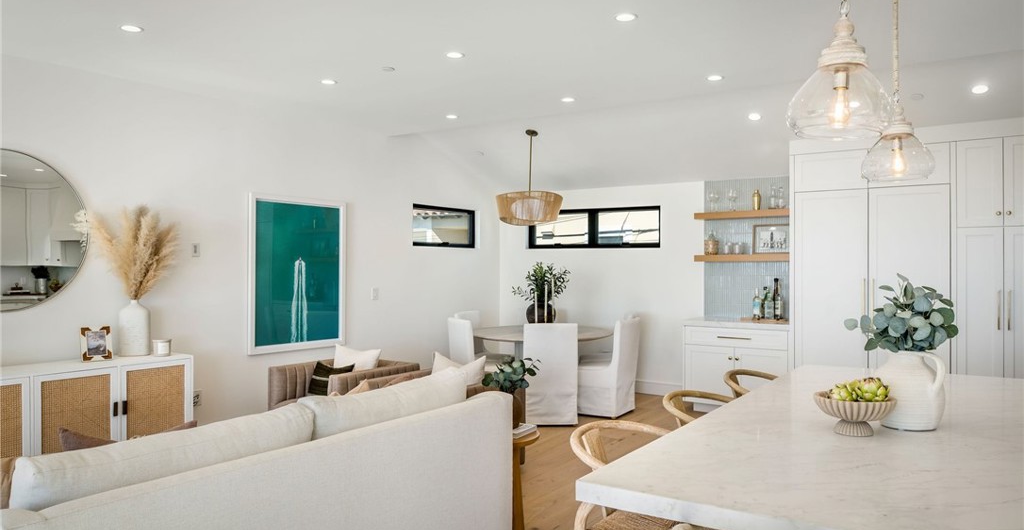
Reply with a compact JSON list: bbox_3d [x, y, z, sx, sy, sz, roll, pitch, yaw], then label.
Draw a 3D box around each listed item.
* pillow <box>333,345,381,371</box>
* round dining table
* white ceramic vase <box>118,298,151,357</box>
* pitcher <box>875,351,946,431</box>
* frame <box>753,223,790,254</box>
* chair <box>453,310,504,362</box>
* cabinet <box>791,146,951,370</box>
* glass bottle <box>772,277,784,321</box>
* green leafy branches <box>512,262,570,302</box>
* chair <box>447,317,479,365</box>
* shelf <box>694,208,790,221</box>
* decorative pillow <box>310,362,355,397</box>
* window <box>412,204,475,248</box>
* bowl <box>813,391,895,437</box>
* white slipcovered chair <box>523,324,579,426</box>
[{"bbox_3d":[-1.294,0.859,5.561,0.520,0.450,0.160,0,-18,34],"label":"pillow"},{"bbox_3d":[0.286,1.105,7.318,1.540,0.770,1.540,0,-1,0],"label":"round dining table"},{"bbox_3d":[-2.747,0.454,4.969,0.195,0.405,0.195,0,-1,34],"label":"white ceramic vase"},{"bbox_3d":[1.323,0.411,2.253,0.205,0.250,0.225,1,-1,-30],"label":"pitcher"},{"bbox_3d":[2.695,-0.262,7.025,0.405,0.305,0.030,0,-8,34],"label":"frame"},{"bbox_3d":[-0.236,1.012,7.657,0.620,0.940,0.500,0,0,34],"label":"chair"},{"bbox_3d":[3.319,0.226,6.306,1.250,2.530,0.630,0,-1,34],"label":"cabinet"},{"bbox_3d":[2.717,0.348,6.970,0.090,0.420,0.090,0,-1,34],"label":"glass bottle"},{"bbox_3d":[0.308,0.178,7.380,0.560,0.420,0.620,0,-1,34],"label":"green leafy branches"},{"bbox_3d":[-0.263,1.013,6.865,0.620,0.960,0.500,1,-1,-33],"label":"chair"},{"bbox_3d":[2.456,-0.510,7.091,1.035,0.071,0.305,0,0,34],"label":"shelf"},{"bbox_3d":[-1.392,0.887,5.270,0.425,0.295,0.125,0,-25,34],"label":"decorative pillow"},{"bbox_3d":[-0.824,-0.455,8.280,0.100,0.500,1.240,0,-1,34],"label":"window"},{"bbox_3d":[1.093,0.476,2.177,0.236,0.115,0.236,0,0,34],"label":"bowl"},{"bbox_3d":[0.337,1.006,6.454,0.495,0.950,0.610,0,-1,-2],"label":"white slipcovered chair"}]

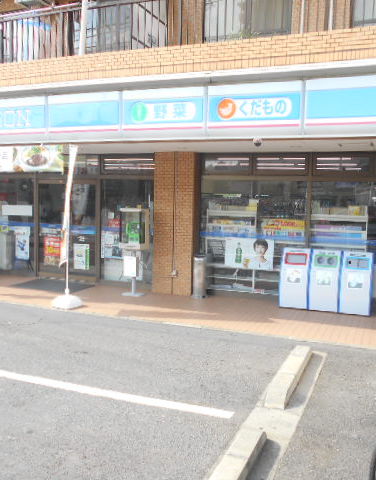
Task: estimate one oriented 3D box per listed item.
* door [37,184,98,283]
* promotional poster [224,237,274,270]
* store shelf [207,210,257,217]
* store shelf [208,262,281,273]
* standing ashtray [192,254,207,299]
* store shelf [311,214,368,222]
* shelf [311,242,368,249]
[{"bbox_3d":[-2.526,-0.186,10.097,1.540,2.090,0.080,3,5,22],"label":"door"},{"bbox_3d":[1.119,0.238,8.713,0.910,0.525,0.020,3,5,22],"label":"promotional poster"},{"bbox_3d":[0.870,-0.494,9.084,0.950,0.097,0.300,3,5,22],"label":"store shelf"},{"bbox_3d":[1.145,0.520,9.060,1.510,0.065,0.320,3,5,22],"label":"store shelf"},{"bbox_3d":[0.219,0.656,8.740,0.250,0.774,0.250,1,5,0],"label":"standing ashtray"},{"bbox_3d":[2.642,-0.380,8.368,0.940,0.100,0.300,3,5,22],"label":"store shelf"},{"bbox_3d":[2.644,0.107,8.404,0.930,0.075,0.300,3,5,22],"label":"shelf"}]

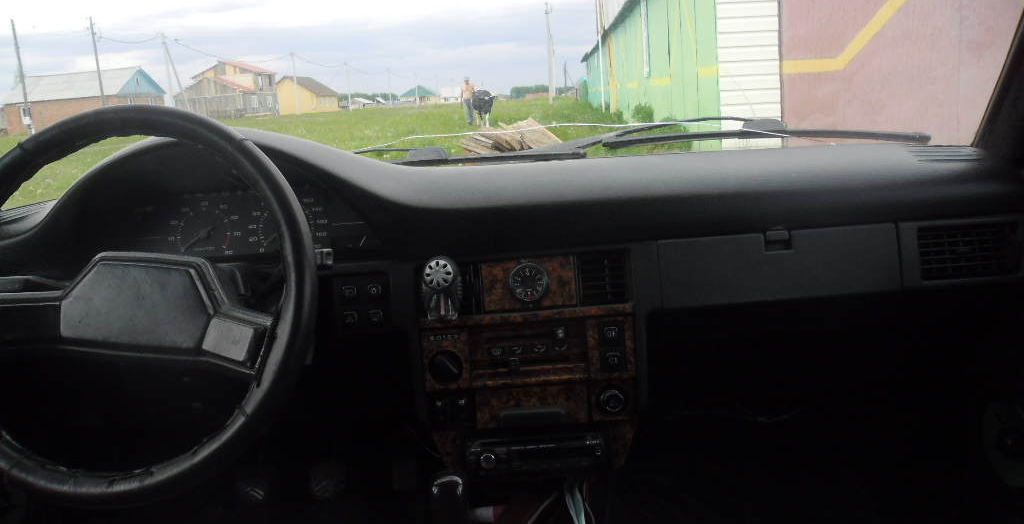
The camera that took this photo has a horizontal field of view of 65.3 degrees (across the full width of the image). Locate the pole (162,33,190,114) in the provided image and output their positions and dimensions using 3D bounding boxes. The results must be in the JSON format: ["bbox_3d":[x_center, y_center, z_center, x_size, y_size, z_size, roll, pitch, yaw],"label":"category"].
[{"bbox_3d":[-32.985,-18.046,78.811,0.350,8.390,3.600,-2,12,4],"label":"pole"}]

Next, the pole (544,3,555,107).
[{"bbox_3d":[3.231,-17.578,67.653,0.350,8.360,0.300,-2,12,4],"label":"pole"}]

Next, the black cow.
[{"bbox_3d":[-1.093,-5.522,28.770,0.720,1.280,2.050,-4,12,-4],"label":"black cow"}]

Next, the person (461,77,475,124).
[{"bbox_3d":[-1.663,-5.911,29.324,0.550,1.740,0.420,-2,12,3],"label":"person"}]

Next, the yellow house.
[{"bbox_3d":[-32.948,-25.685,123.537,9.380,5.510,12.500,-2,12,4],"label":"yellow house"}]

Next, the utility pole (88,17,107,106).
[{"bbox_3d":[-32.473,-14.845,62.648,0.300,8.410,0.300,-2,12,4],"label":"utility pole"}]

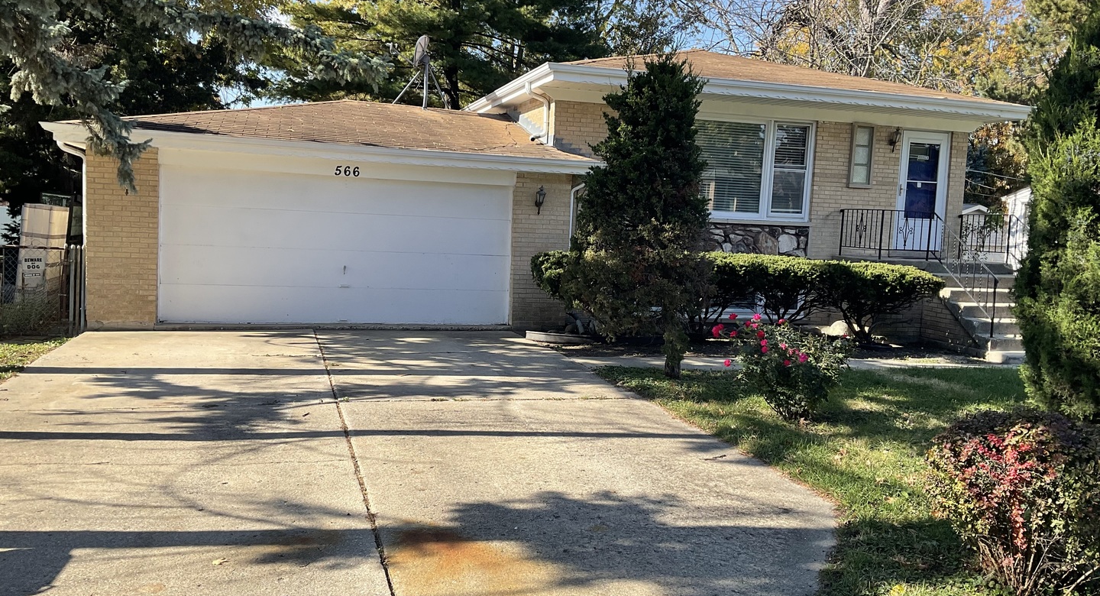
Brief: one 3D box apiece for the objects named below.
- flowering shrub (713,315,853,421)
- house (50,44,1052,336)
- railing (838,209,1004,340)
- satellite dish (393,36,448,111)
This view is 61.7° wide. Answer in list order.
[{"bbox_3d":[2.086,0.602,8.228,1.150,0.930,1.050,1,5,-17],"label":"flowering shrub"},{"bbox_3d":[-0.307,-2.444,17.954,15.300,5.220,9.500,1,5,-17],"label":"house"},{"bbox_3d":[5.733,-0.461,14.563,0.950,1.820,2.750,1,5,-17],"label":"railing"},{"bbox_3d":[-2.327,-4.032,16.469,0.950,1.300,0.700,3,5,12],"label":"satellite dish"}]

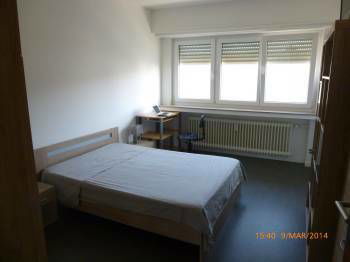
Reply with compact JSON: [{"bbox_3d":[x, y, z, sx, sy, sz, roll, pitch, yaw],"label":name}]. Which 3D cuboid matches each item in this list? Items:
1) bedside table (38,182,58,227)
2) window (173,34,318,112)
[{"bbox_3d":[-1.489,0.775,2.527,0.385,0.392,0.392,6,13,24],"label":"bedside table"},{"bbox_3d":[1.169,-1.103,4.825,2.634,1.325,0.089,5,13,22],"label":"window"}]

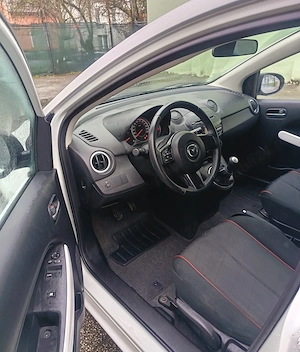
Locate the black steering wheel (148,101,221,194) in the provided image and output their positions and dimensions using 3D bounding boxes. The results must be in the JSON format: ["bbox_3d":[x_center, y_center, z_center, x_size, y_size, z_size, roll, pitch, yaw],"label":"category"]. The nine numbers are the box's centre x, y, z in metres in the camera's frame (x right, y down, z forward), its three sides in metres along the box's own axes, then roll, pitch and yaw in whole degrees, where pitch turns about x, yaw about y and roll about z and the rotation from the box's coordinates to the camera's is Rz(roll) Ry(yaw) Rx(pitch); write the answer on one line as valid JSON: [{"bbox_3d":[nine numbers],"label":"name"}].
[{"bbox_3d":[0.141,-0.115,1.125,0.370,0.370,0.110,-24,8,-36],"label":"black steering wheel"}]

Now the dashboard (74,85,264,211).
[{"bbox_3d":[0.134,-0.286,1.639,1.380,0.420,0.480,-24,34,-36],"label":"dashboard"}]

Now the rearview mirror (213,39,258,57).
[{"bbox_3d":[0.367,-0.559,1.210,0.235,0.065,0.045,-13,29,-20],"label":"rearview mirror"}]

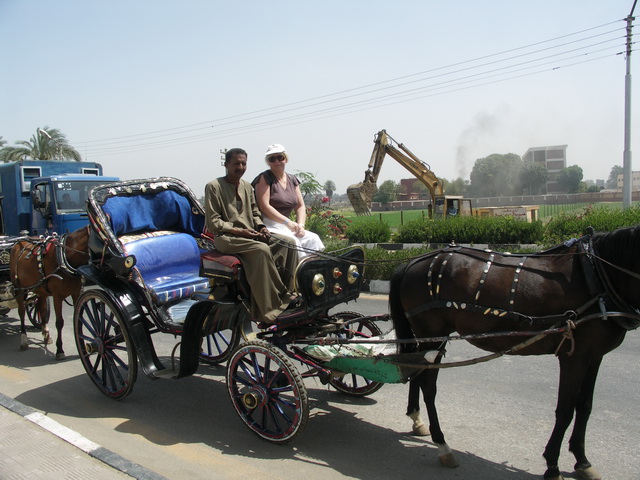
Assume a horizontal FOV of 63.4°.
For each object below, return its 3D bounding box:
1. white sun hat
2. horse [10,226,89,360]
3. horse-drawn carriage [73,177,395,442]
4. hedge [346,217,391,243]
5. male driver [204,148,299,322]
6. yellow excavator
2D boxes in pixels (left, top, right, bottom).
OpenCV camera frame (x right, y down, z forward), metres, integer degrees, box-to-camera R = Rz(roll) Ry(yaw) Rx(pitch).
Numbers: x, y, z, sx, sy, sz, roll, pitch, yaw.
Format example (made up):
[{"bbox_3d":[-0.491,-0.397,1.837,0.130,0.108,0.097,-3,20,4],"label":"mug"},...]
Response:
[{"bbox_3d":[-0.388,-0.780,4.563,0.190,0.130,0.250,-2,4,7],"label":"white sun hat"},{"bbox_3d":[-3.224,0.577,6.362,2.170,1.660,0.550,0,4,36],"label":"horse"},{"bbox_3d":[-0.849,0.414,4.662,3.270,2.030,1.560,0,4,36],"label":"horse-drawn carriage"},{"bbox_3d":[1.930,-0.378,20.600,1.750,1.100,1.100,0,4,36],"label":"hedge"},{"bbox_3d":[-0.569,-0.057,4.162,0.900,1.360,0.550,0,4,36],"label":"male driver"},{"bbox_3d":[5.404,-3.024,31.269,9.100,6.800,2.900,-4,4,-32],"label":"yellow excavator"}]

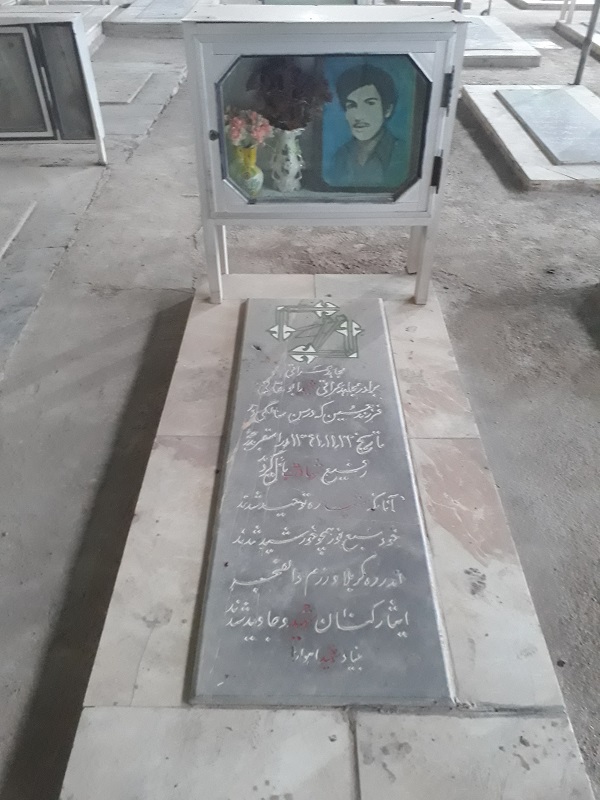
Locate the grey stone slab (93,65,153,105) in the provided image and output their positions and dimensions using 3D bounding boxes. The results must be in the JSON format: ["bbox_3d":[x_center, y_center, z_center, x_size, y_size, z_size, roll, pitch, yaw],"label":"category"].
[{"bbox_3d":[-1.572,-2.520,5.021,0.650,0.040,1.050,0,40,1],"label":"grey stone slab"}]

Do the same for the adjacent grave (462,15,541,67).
[{"bbox_3d":[1.697,-3.636,6.302,0.920,0.100,1.950,0,40,1],"label":"adjacent grave"}]

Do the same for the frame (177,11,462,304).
[{"bbox_3d":[0.074,-0.818,2.198,0.830,0.945,0.290,0,40,1],"label":"frame"}]

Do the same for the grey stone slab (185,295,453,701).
[{"bbox_3d":[0.052,0.116,1.809,0.505,0.040,1.510,0,40,1],"label":"grey stone slab"}]

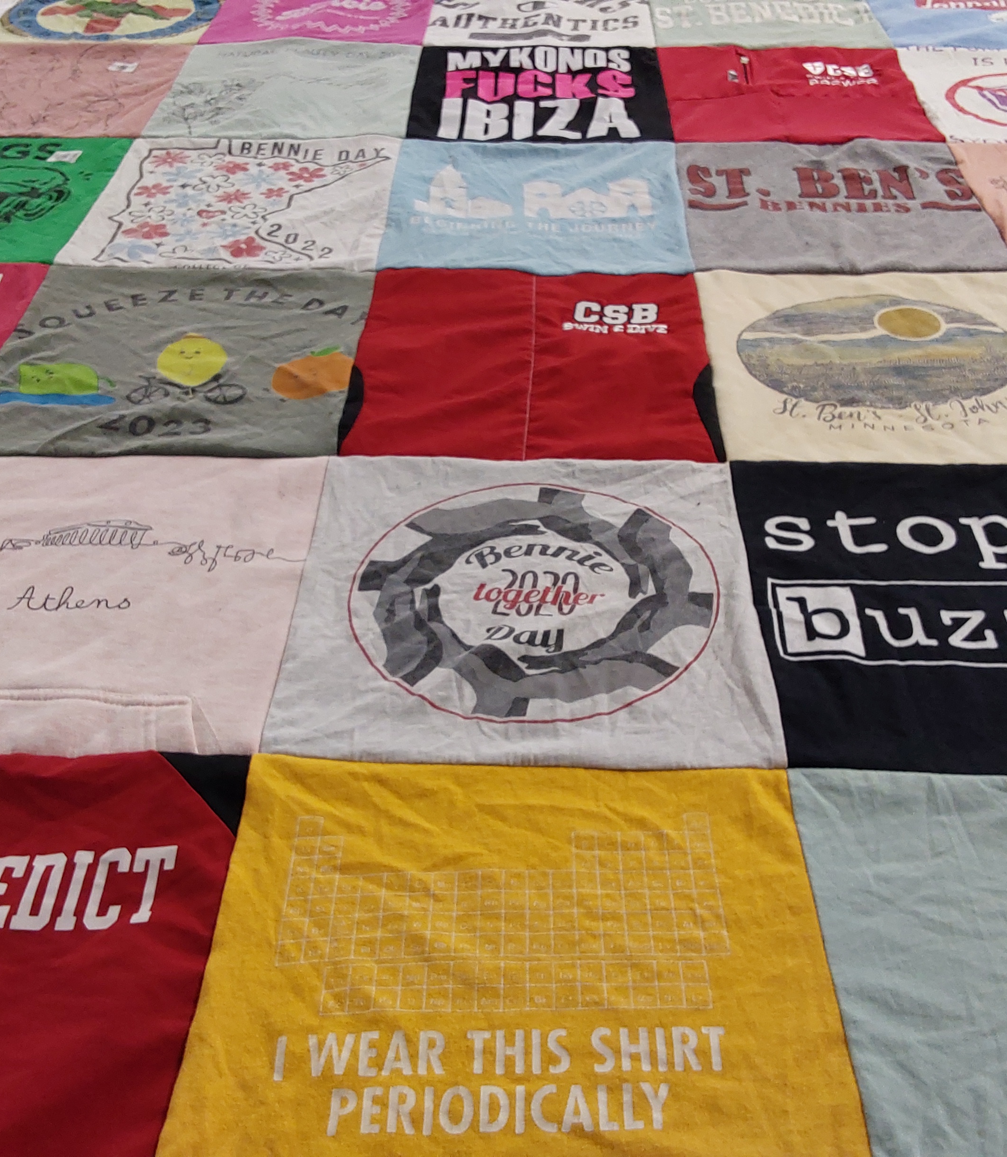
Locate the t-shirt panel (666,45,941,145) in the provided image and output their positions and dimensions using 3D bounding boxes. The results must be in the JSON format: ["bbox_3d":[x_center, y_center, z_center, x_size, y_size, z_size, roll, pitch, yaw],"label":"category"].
[{"bbox_3d":[0.382,-0.647,1.658,0.337,0.020,0.348,1,41,2],"label":"t-shirt panel"}]

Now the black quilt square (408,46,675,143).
[{"bbox_3d":[0.048,-0.653,1.669,0.338,0.020,0.351,1,41,2],"label":"black quilt square"}]

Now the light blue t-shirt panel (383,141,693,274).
[{"bbox_3d":[0.038,-0.427,1.408,0.334,0.020,0.346,1,41,2],"label":"light blue t-shirt panel"}]

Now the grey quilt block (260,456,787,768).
[{"bbox_3d":[0.016,0.009,0.906,0.334,0.020,0.330,1,41,2],"label":"grey quilt block"}]

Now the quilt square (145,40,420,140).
[{"bbox_3d":[-0.285,-0.660,1.681,0.335,0.020,0.354,1,41,2],"label":"quilt square"}]

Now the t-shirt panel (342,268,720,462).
[{"bbox_3d":[0.027,-0.207,1.154,0.331,0.020,0.334,1,41,2],"label":"t-shirt panel"}]

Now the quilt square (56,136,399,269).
[{"bbox_3d":[-0.294,-0.433,1.419,0.339,0.020,0.345,1,41,2],"label":"quilt square"}]

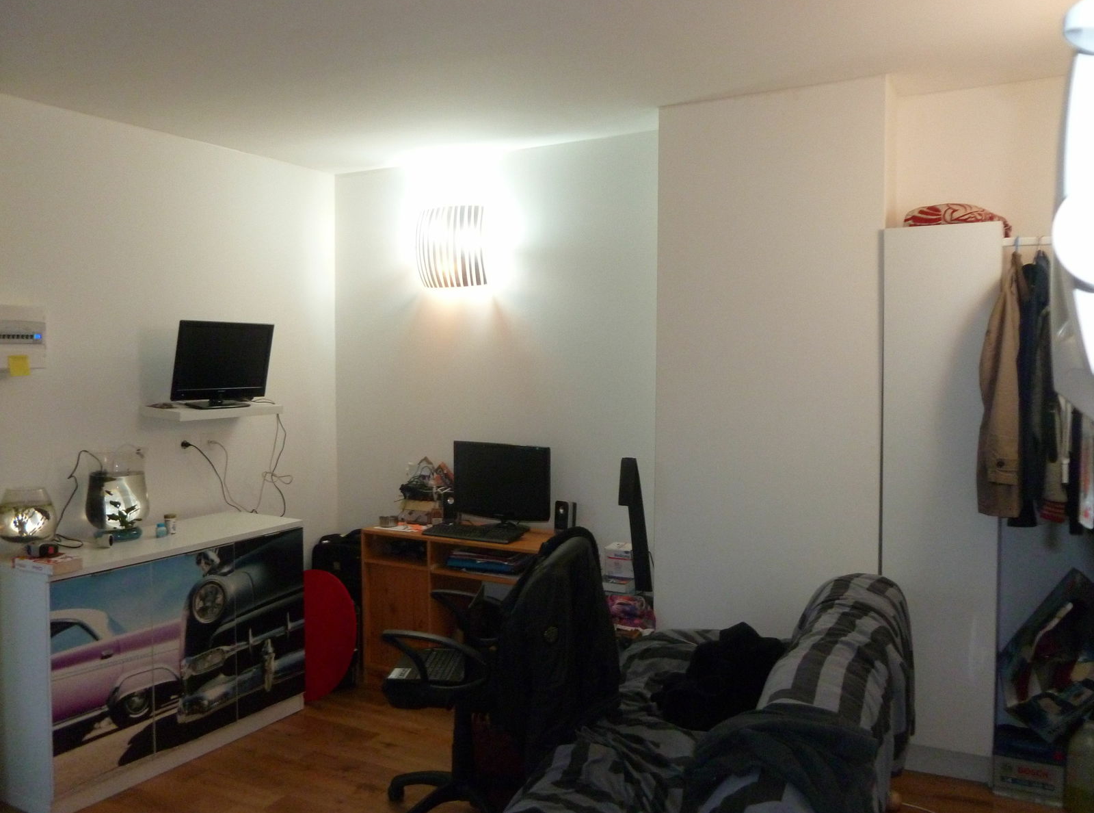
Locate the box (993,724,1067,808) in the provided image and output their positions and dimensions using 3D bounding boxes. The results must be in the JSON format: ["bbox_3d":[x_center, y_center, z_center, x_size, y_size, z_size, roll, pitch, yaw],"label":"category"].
[{"bbox_3d":[1.685,1.252,3.090,0.210,0.176,0.174,1,3,29],"label":"box"}]

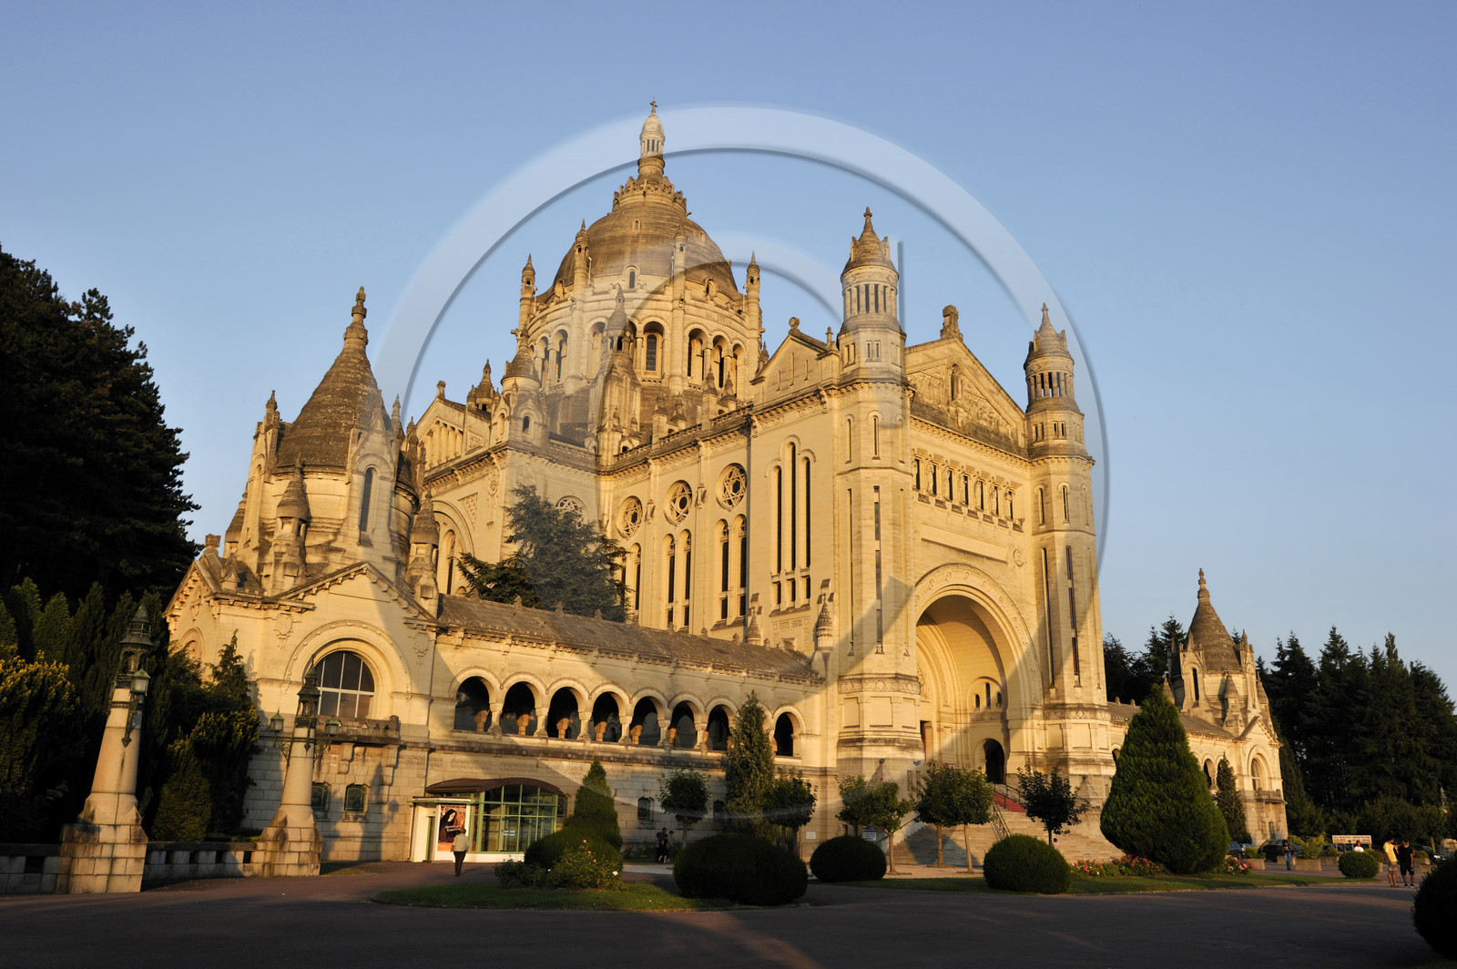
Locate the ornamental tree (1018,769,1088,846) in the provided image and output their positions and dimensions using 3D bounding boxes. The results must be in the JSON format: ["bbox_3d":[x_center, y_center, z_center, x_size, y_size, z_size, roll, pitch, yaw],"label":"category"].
[{"bbox_3d":[15.557,16.265,55.049,3.200,4.883,3.000,-3,-18,15],"label":"ornamental tree"}]

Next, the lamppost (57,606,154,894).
[{"bbox_3d":[-15.132,6.415,28.227,1.750,7.020,1.750,16,-22,-40],"label":"lamppost"}]

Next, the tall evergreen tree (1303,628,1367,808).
[{"bbox_3d":[83.907,34.374,153.700,8.500,29.500,8.500,-8,-19,27],"label":"tall evergreen tree"}]

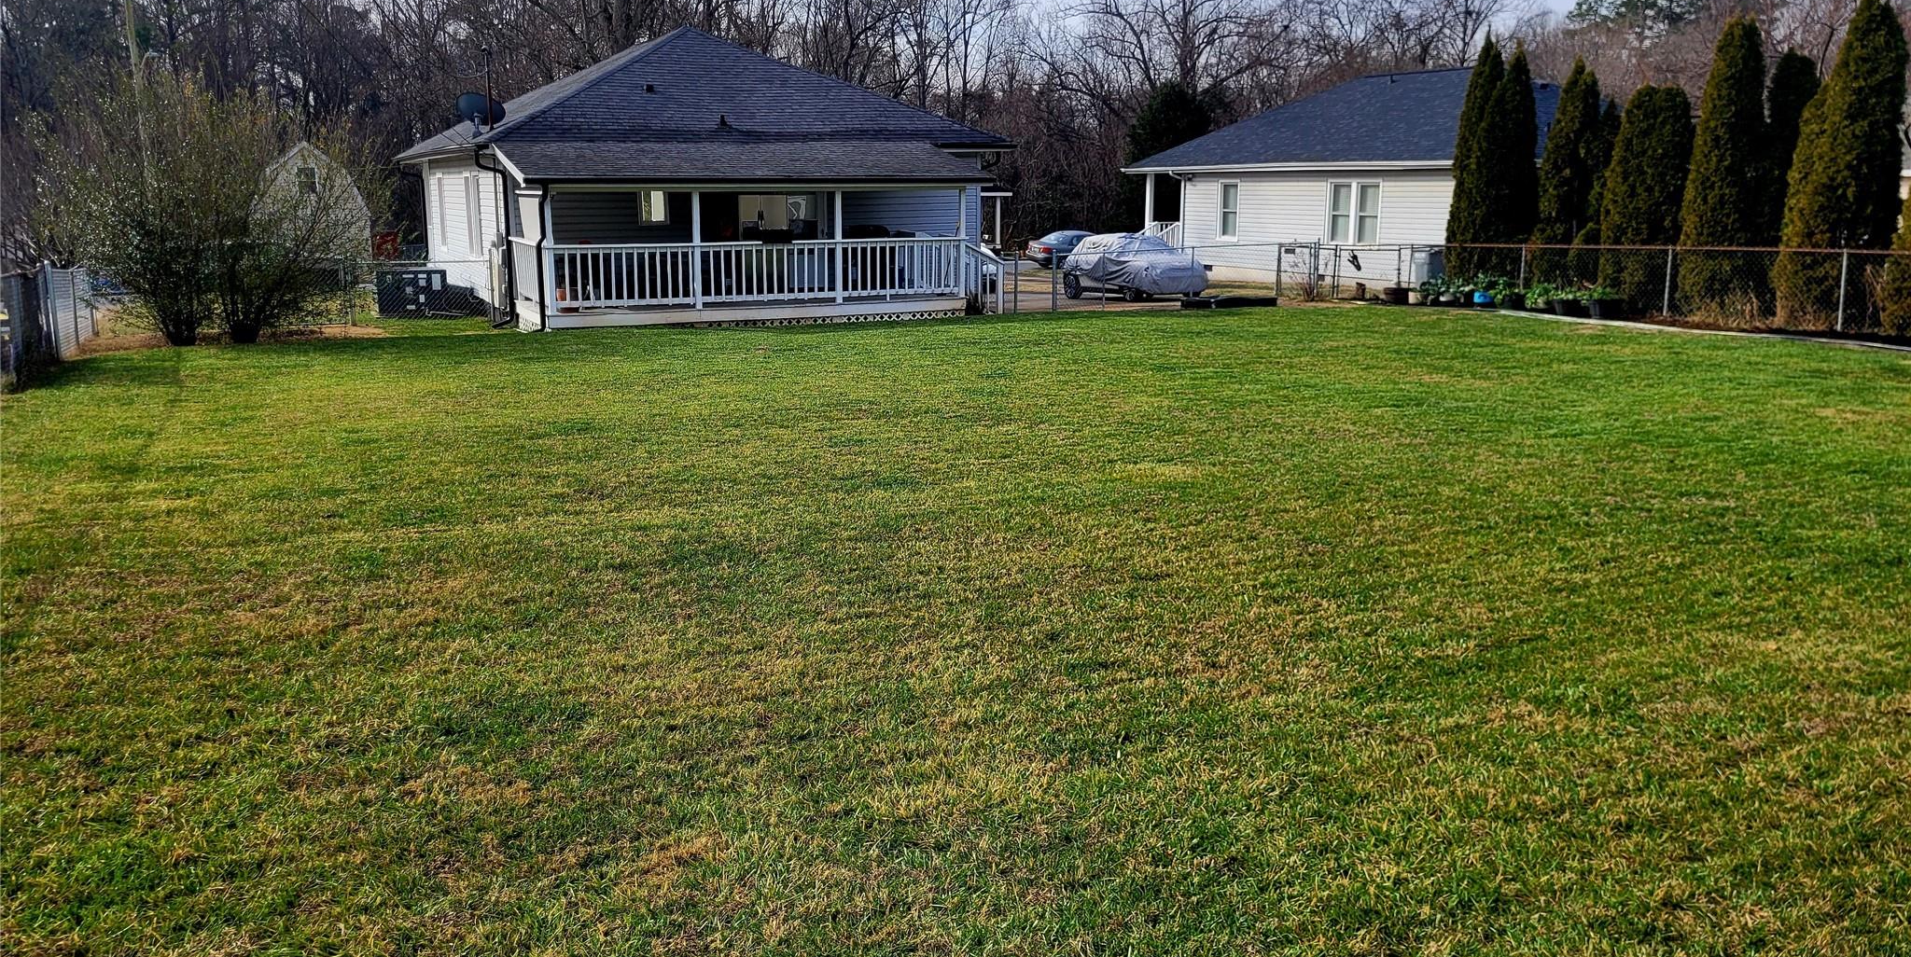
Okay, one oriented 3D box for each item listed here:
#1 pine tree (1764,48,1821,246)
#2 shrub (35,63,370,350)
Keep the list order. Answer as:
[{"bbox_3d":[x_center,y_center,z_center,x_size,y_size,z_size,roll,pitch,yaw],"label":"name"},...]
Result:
[{"bbox_3d":[13.912,-4.892,24.029,1.180,4.460,1.180,-5,13,-25],"label":"pine tree"},{"bbox_3d":[-10.215,-3.625,19.468,4.250,3.630,3.800,-6,13,-27],"label":"shrub"}]

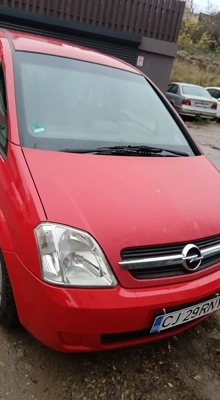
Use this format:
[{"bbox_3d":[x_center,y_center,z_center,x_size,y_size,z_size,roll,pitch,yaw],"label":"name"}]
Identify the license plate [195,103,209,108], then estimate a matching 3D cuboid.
[{"bbox_3d":[3.881,-3.949,13.129,0.520,0.120,0.030,2,25,-13],"label":"license plate"}]

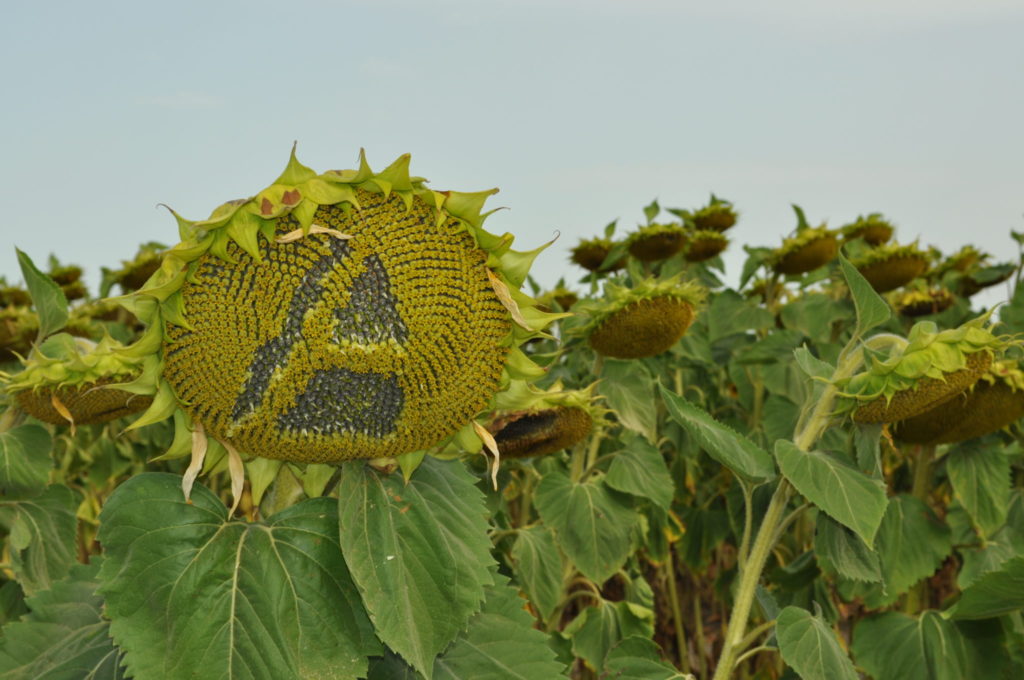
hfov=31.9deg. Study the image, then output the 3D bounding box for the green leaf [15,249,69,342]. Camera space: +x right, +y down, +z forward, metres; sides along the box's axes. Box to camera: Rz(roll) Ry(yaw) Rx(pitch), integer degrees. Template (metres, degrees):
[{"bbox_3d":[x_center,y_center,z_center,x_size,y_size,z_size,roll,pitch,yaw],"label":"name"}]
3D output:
[{"bbox_3d":[-0.672,-0.065,2.550,0.070,0.140,0.045,-17,-6,-19],"label":"green leaf"}]

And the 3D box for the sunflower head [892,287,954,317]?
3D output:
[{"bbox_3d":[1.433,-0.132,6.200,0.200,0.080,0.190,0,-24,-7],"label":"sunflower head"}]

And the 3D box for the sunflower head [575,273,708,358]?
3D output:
[{"bbox_3d":[0.238,-0.047,3.375,0.240,0.086,0.228,-18,-33,0],"label":"sunflower head"}]

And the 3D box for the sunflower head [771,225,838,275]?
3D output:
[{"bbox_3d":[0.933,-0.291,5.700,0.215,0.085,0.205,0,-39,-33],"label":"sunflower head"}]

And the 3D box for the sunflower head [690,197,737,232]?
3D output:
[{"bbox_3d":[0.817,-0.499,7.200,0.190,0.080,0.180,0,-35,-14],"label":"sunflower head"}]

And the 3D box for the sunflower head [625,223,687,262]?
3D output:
[{"bbox_3d":[0.555,-0.374,6.884,0.220,0.079,0.209,-8,-34,0],"label":"sunflower head"}]

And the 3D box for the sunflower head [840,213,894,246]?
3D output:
[{"bbox_3d":[1.441,-0.452,7.268,0.210,0.076,0.199,-15,-34,0],"label":"sunflower head"}]

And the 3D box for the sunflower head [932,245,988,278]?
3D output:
[{"bbox_3d":[1.781,-0.316,7.139,0.220,0.079,0.209,-22,-34,0],"label":"sunflower head"}]

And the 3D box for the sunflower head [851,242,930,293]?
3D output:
[{"bbox_3d":[1.102,-0.214,5.223,0.225,0.081,0.214,-17,-33,0],"label":"sunflower head"}]

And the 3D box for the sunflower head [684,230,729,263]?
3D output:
[{"bbox_3d":[0.776,-0.371,7.100,0.175,0.075,0.165,0,-35,-20],"label":"sunflower head"}]

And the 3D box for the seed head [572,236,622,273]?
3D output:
[{"bbox_3d":[0.361,-0.363,7.548,0.220,0.079,0.209,3,-34,0],"label":"seed head"}]

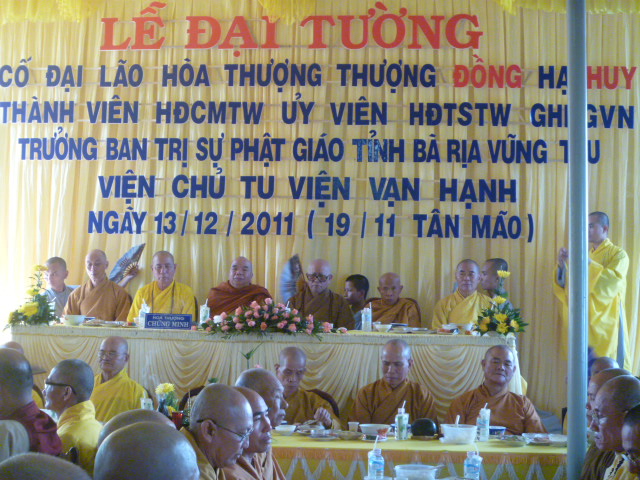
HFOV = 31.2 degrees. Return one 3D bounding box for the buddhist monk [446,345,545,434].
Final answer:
[{"bbox_3d":[1.014,1.226,6.461,0.600,1.250,0.700,1,-4,3],"label":"buddhist monk"}]

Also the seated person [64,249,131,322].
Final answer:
[{"bbox_3d":[-1.634,0.678,8.111,0.540,1.240,0.680,0,-4,6],"label":"seated person"}]

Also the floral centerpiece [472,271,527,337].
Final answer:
[{"bbox_3d":[1.222,0.421,7.720,0.360,0.430,0.300,1,-3,6],"label":"floral centerpiece"}]

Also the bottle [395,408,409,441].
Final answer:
[{"bbox_3d":[0.424,0.957,5.960,0.064,0.178,0.064,1,-3,6],"label":"bottle"}]

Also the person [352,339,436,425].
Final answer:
[{"bbox_3d":[0.399,1.177,6.216,0.540,1.265,0.750,1,-3,6],"label":"person"}]

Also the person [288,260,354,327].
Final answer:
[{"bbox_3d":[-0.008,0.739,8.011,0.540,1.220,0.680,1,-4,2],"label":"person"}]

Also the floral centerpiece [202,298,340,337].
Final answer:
[{"bbox_3d":[-0.321,0.534,7.750,0.970,0.270,0.320,1,-4,3],"label":"floral centerpiece"}]

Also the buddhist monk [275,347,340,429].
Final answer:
[{"bbox_3d":[-0.085,1.199,6.317,0.540,1.213,0.720,1,-3,6],"label":"buddhist monk"}]

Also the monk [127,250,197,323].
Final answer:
[{"bbox_3d":[-1.168,0.732,8.345,0.550,1.309,0.720,1,-3,6],"label":"monk"}]

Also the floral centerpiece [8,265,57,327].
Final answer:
[{"bbox_3d":[-1.969,0.380,7.850,0.340,0.420,0.300,1,-4,3],"label":"floral centerpiece"}]

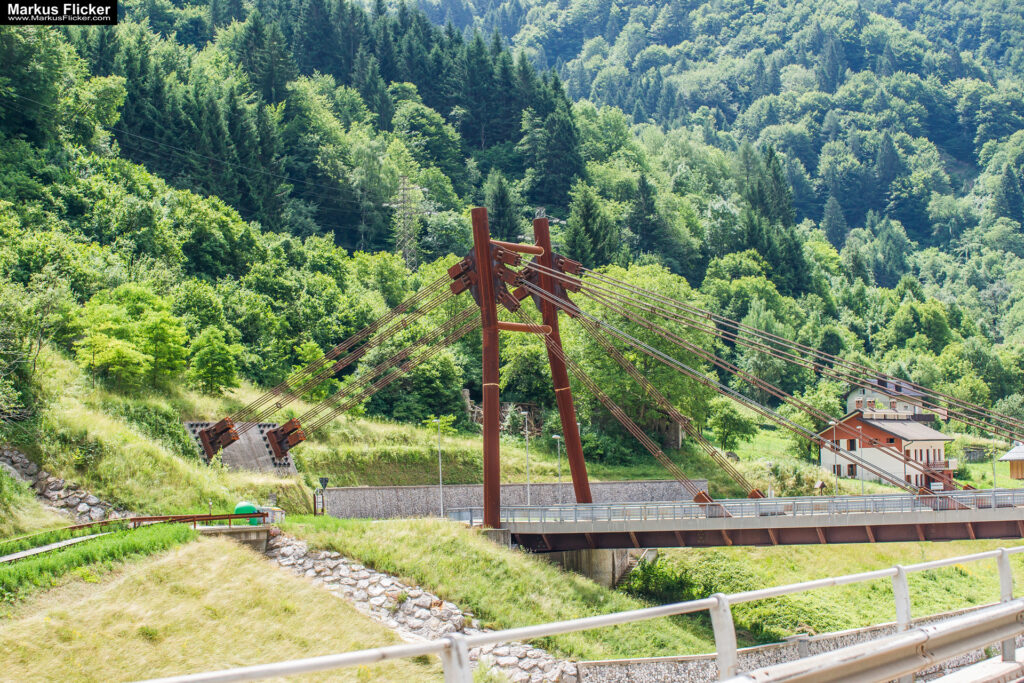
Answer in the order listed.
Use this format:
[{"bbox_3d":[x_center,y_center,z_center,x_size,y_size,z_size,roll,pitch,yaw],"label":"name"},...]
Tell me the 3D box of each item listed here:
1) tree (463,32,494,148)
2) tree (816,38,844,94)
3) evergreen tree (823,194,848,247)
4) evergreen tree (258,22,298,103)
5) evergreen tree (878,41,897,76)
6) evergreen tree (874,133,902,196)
[{"bbox_3d":[-6.280,-47.060,400.000,6.000,21.750,6.000,-2,-4,0],"label":"tree"},{"bbox_3d":[107.150,-93.010,720.000,10.120,19.840,10.120,-2,-4,0],"label":"tree"},{"bbox_3d":[81.880,-29.840,540.000,6.580,14.740,6.580,-2,-4,0],"label":"evergreen tree"},{"bbox_3d":[-38.310,-44.980,350.000,6.560,14.700,6.560,-2,-4,0],"label":"evergreen tree"},{"bbox_3d":[130.240,-96.910,740.000,6.240,14.980,6.240,-2,-4,0],"label":"evergreen tree"},{"bbox_3d":[109.410,-50.690,620.000,8.140,20.090,8.140,-2,-4,0],"label":"evergreen tree"}]

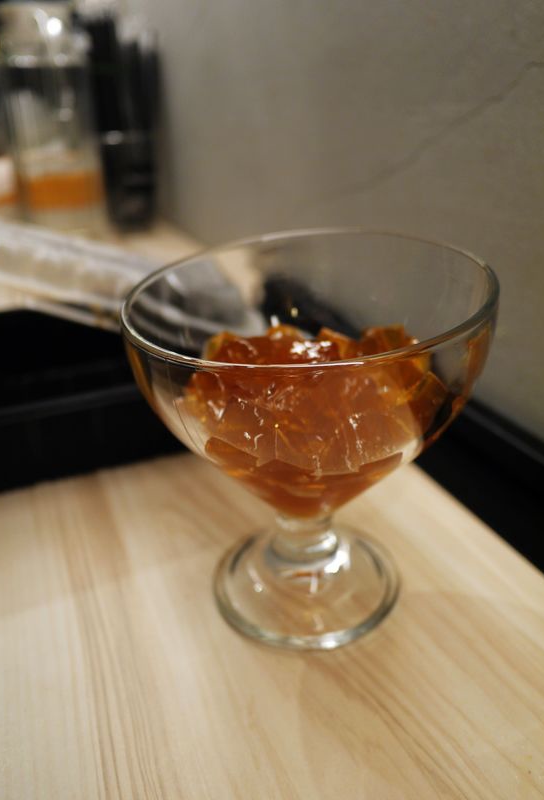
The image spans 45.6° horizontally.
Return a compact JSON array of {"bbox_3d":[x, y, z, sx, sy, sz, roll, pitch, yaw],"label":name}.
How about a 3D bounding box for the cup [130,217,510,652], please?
[{"bbox_3d":[0.010,0.015,0.193,0.097,0.102,0.097,-3,29,1],"label":"cup"}]

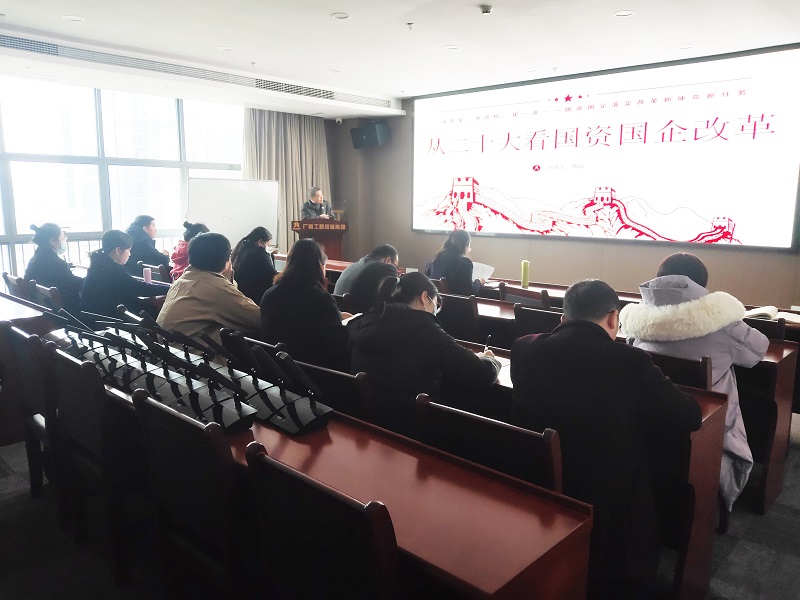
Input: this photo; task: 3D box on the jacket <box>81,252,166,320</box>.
[{"bbox_3d":[-1.892,0.018,4.103,0.523,0.671,0.671,8,12,40],"label":"jacket"}]

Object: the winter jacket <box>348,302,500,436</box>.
[{"bbox_3d":[0.079,0.313,2.537,0.580,0.660,0.600,9,13,43],"label":"winter jacket"}]

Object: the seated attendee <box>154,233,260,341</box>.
[{"bbox_3d":[-0.950,0.269,3.551,0.640,1.280,0.800,9,13,43],"label":"seated attendee"}]

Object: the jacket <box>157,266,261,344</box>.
[{"bbox_3d":[-1.160,0.148,3.756,0.570,0.700,0.500,9,13,42],"label":"jacket"}]

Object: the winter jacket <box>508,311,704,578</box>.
[{"bbox_3d":[0.721,0.433,2.162,0.570,0.780,0.520,9,13,42],"label":"winter jacket"}]

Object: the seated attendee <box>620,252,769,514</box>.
[{"bbox_3d":[1.366,0.409,2.849,0.640,1.260,0.800,9,13,43],"label":"seated attendee"}]

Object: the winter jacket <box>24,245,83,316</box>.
[{"bbox_3d":[-2.679,-0.081,4.748,0.493,0.632,0.622,8,12,40],"label":"winter jacket"}]

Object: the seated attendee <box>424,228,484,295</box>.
[{"bbox_3d":[0.557,-0.009,5.684,0.480,1.280,0.740,9,13,42],"label":"seated attendee"}]

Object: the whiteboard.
[{"bbox_3d":[-2.370,-1.226,8.720,0.050,1.010,1.570,7,12,37],"label":"whiteboard"}]

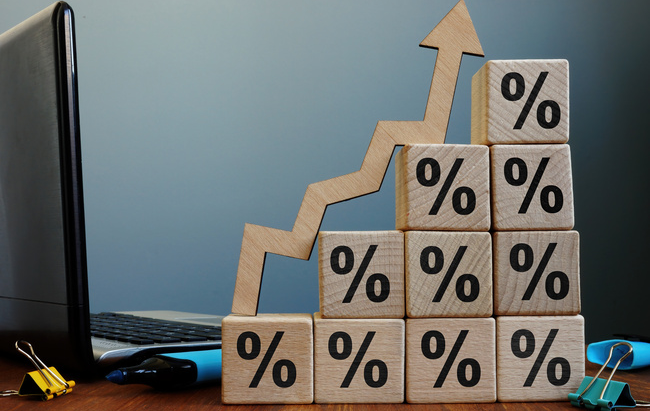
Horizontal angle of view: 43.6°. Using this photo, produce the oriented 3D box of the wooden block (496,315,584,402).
[{"bbox_3d":[0.108,0.078,0.430,0.044,0.043,0.044,0,-2,-1],"label":"wooden block"}]

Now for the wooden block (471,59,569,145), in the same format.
[{"bbox_3d":[0.104,-0.052,0.435,0.041,0.043,0.044,0,-2,-1],"label":"wooden block"}]

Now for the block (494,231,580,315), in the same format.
[{"bbox_3d":[0.108,0.035,0.435,0.044,0.043,0.044,0,-2,-1],"label":"block"}]

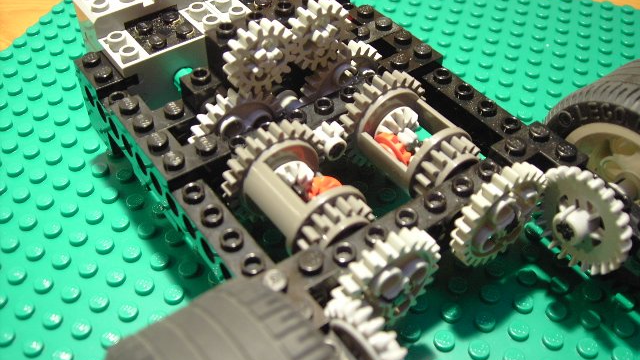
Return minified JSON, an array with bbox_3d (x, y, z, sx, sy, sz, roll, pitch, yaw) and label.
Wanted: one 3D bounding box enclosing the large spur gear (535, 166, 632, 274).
[{"bbox_3d":[0.057,0.009,0.144,0.007,0.025,0.025,-24,50,-23],"label":"large spur gear"}]

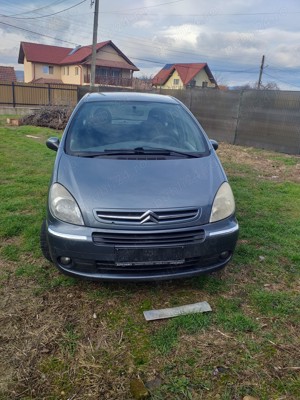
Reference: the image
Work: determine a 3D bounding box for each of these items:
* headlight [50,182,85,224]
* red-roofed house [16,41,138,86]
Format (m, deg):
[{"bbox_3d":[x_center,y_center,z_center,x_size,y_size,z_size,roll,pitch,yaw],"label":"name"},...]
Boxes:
[{"bbox_3d":[-0.692,0.028,2.579,0.330,0.270,0.460,-1,19,-8],"label":"headlight"},{"bbox_3d":[-11.300,-19.200,48.100,13.700,8.500,13.300,-12,23,-34],"label":"red-roofed house"}]

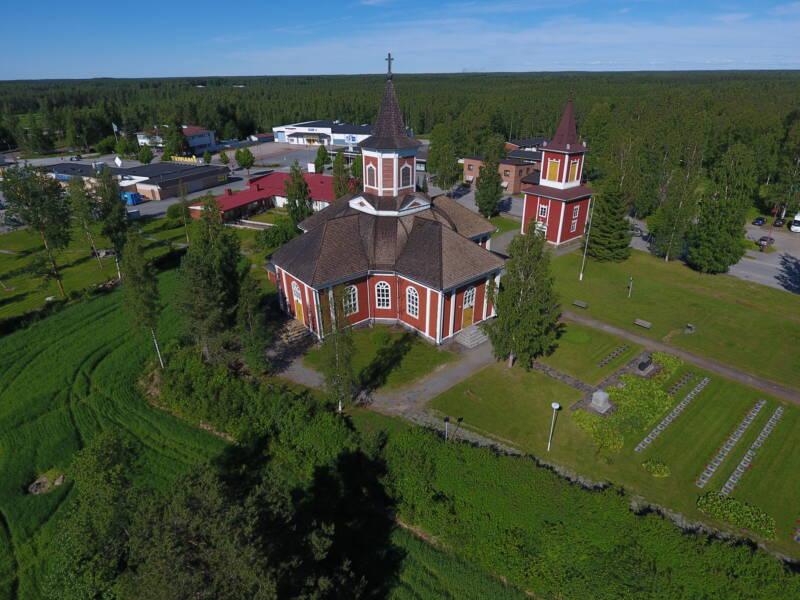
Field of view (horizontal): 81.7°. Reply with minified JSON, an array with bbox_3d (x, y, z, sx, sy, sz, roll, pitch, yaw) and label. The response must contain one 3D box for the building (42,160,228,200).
[{"bbox_3d":[-82.566,-37.354,138.167,61.185,4.300,29.556,10,28,20],"label":"building"}]

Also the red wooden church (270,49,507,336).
[{"bbox_3d":[-1.050,-15.022,60.423,31.625,30.200,31.625,-21,33,-36],"label":"red wooden church"}]

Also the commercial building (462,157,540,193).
[{"bbox_3d":[26.523,-35.372,128.170,9.000,6.900,19.200,-22,33,-36],"label":"commercial building"}]

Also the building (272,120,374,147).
[{"bbox_3d":[-26.245,-81.070,223.574,58.074,6.900,42.519,9,28,20],"label":"building"}]

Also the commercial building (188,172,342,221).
[{"bbox_3d":[-26.116,-24.130,108.989,34.222,4.700,36.815,11,28,22],"label":"commercial building"}]

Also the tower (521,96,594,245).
[{"bbox_3d":[29.108,-23.622,82.964,9.412,25.240,9.412,-19,31,-33],"label":"tower"}]

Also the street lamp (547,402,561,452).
[{"bbox_3d":[12.211,10.243,36.931,0.580,4.991,0.580,-1,26,0],"label":"street lamp"}]

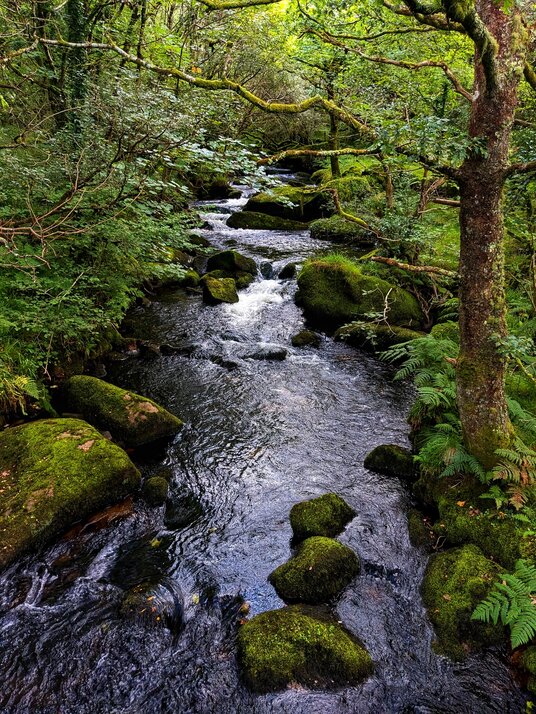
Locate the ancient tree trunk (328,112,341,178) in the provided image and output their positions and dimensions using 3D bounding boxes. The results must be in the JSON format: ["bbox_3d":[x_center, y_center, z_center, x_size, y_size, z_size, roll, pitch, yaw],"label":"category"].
[{"bbox_3d":[2.065,-6.568,17.300,0.300,1.950,0.300,0,22,0],"label":"ancient tree trunk"}]

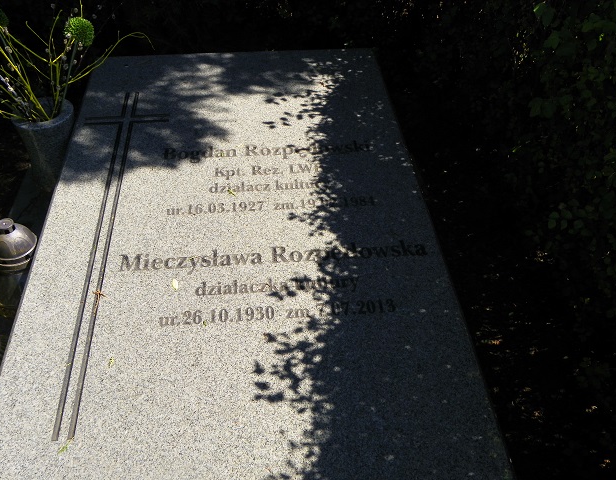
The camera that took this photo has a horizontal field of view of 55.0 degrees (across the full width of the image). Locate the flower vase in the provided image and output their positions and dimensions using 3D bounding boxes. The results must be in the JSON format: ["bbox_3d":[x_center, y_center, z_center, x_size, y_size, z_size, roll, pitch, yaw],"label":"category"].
[{"bbox_3d":[-0.774,-0.283,1.782,0.173,0.235,0.173,-1,45,-7],"label":"flower vase"}]

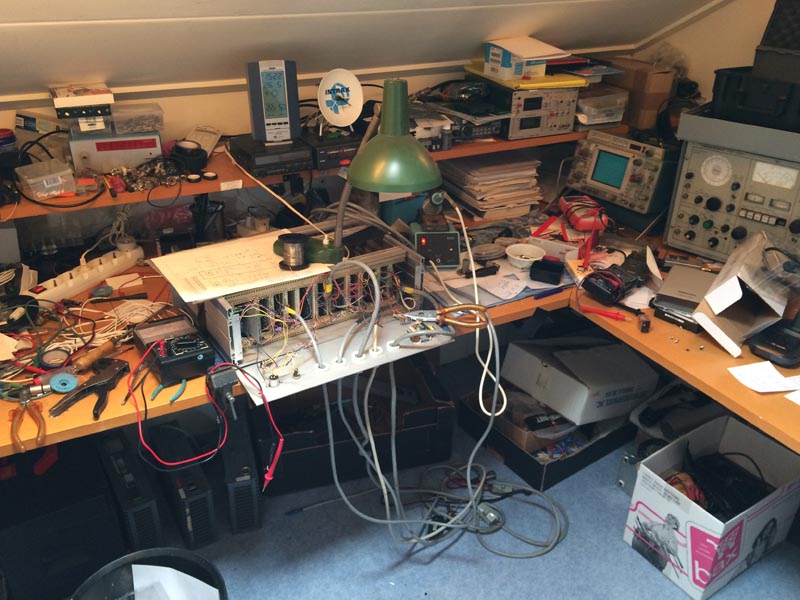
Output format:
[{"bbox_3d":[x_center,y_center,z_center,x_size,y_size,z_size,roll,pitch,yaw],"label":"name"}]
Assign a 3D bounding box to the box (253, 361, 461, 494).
[{"bbox_3d":[-0.180,0.397,2.321,0.615,0.227,0.400,-8,28,-14],"label":"box"}]

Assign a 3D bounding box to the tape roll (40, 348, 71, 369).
[{"bbox_3d":[-0.665,0.113,1.296,0.053,0.014,0.053,-13,29,-23],"label":"tape roll"}]

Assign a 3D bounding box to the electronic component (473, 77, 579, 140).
[{"bbox_3d":[0.358,-0.592,2.016,0.225,0.133,0.260,-12,31,-21],"label":"electronic component"}]

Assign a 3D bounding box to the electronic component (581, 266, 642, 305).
[{"bbox_3d":[0.528,-0.031,1.664,0.097,0.045,0.148,22,35,34],"label":"electronic component"}]

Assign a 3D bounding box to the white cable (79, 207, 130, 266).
[{"bbox_3d":[-0.758,-0.162,1.728,0.140,0.150,0.070,-13,31,-24],"label":"white cable"}]

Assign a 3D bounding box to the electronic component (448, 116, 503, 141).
[{"bbox_3d":[0.180,-0.514,1.955,0.160,0.050,0.180,-11,31,-21],"label":"electronic component"}]

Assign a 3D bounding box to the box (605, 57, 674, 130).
[{"bbox_3d":[0.879,-0.762,2.478,0.120,0.208,0.205,-13,30,-23],"label":"box"}]

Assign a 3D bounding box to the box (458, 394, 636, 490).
[{"bbox_3d":[0.483,0.402,2.227,0.410,0.107,0.390,-17,31,-30],"label":"box"}]

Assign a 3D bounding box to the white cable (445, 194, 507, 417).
[{"bbox_3d":[0.183,0.005,1.619,0.086,0.447,0.339,-4,27,-8],"label":"white cable"}]

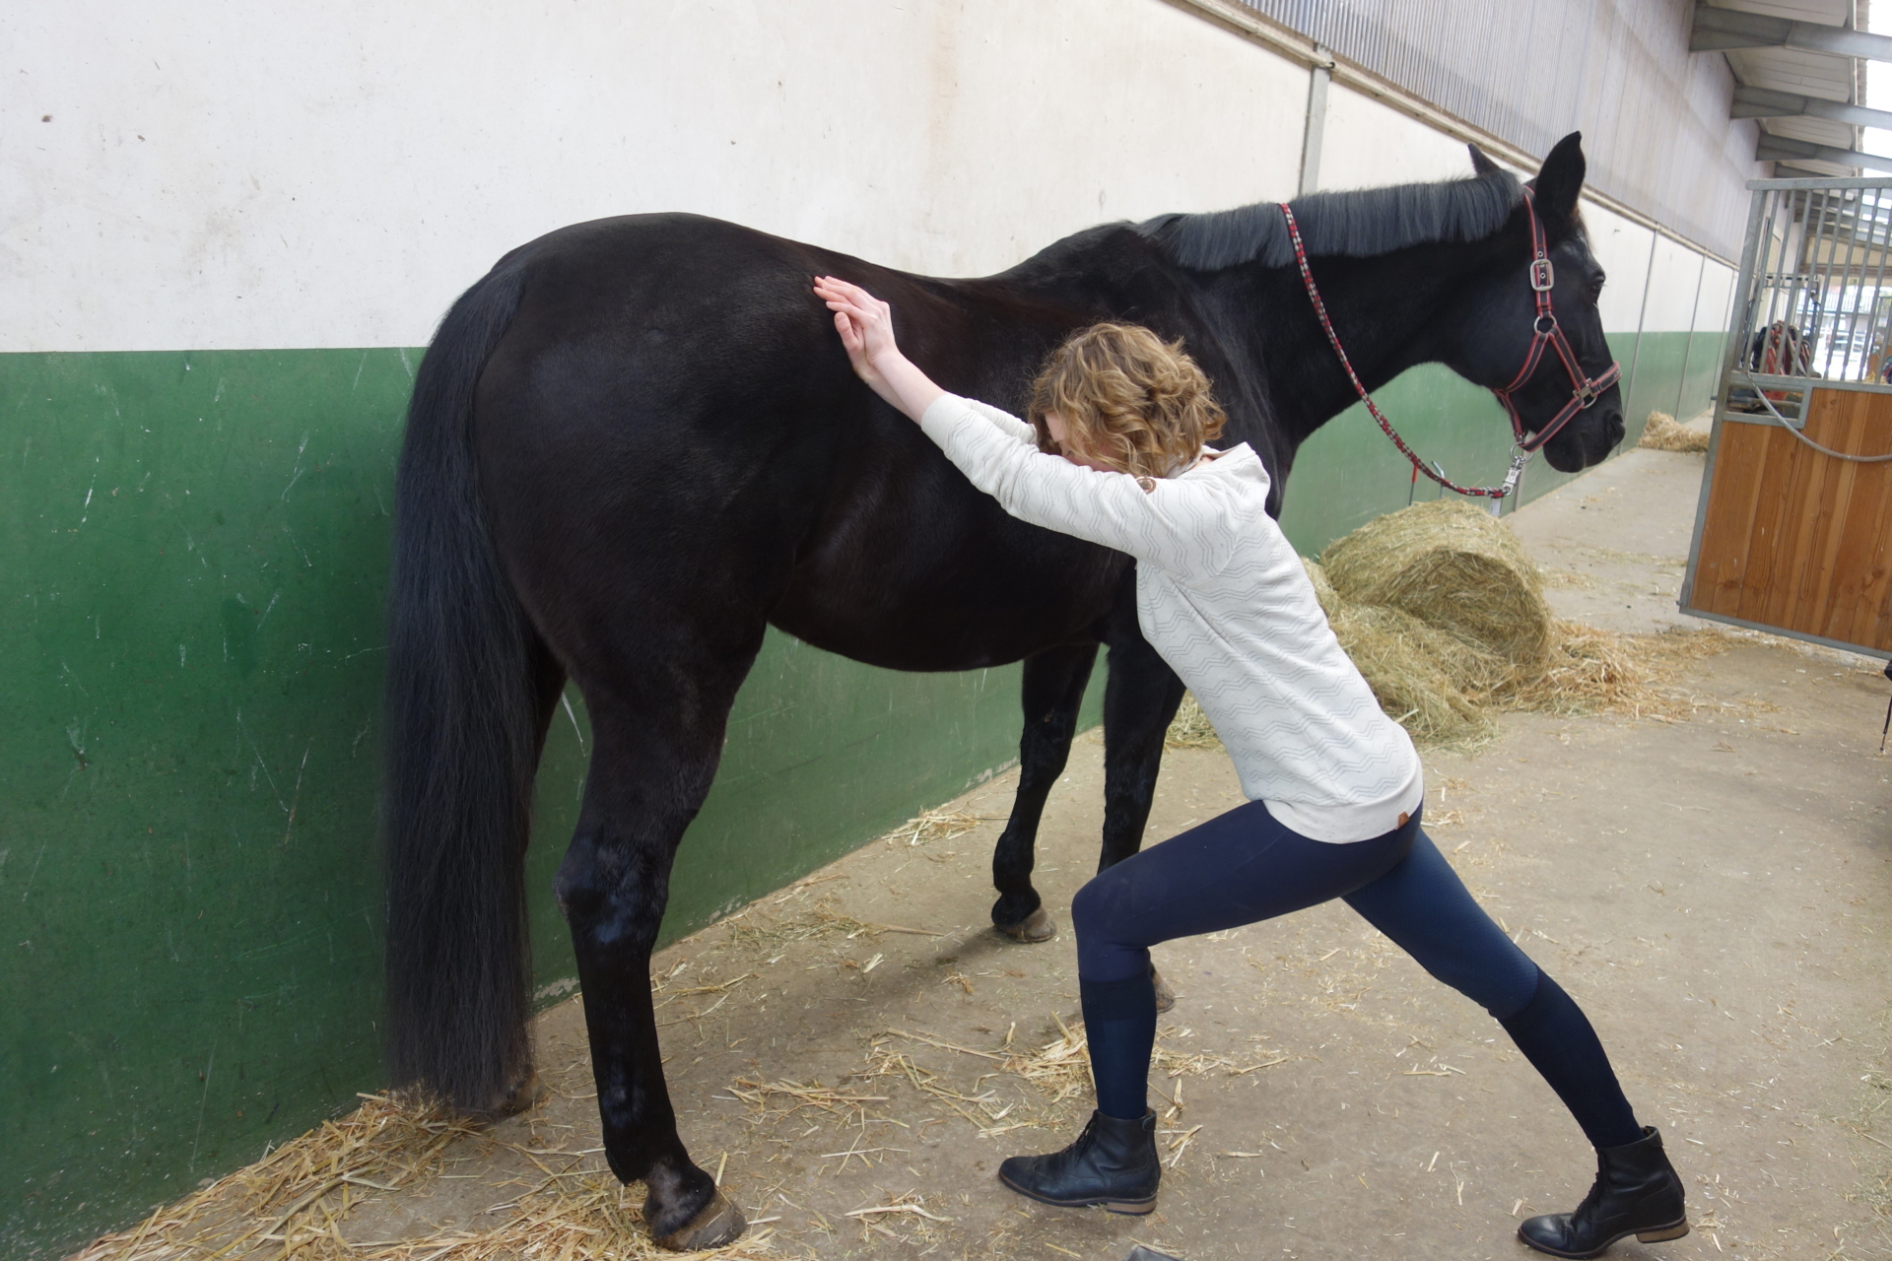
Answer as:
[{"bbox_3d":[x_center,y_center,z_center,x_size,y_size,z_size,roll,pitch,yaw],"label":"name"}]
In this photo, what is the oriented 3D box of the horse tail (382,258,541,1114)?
[{"bbox_3d":[-0.720,0.122,2.153,0.215,1.280,0.200,-9,18,-40],"label":"horse tail"}]

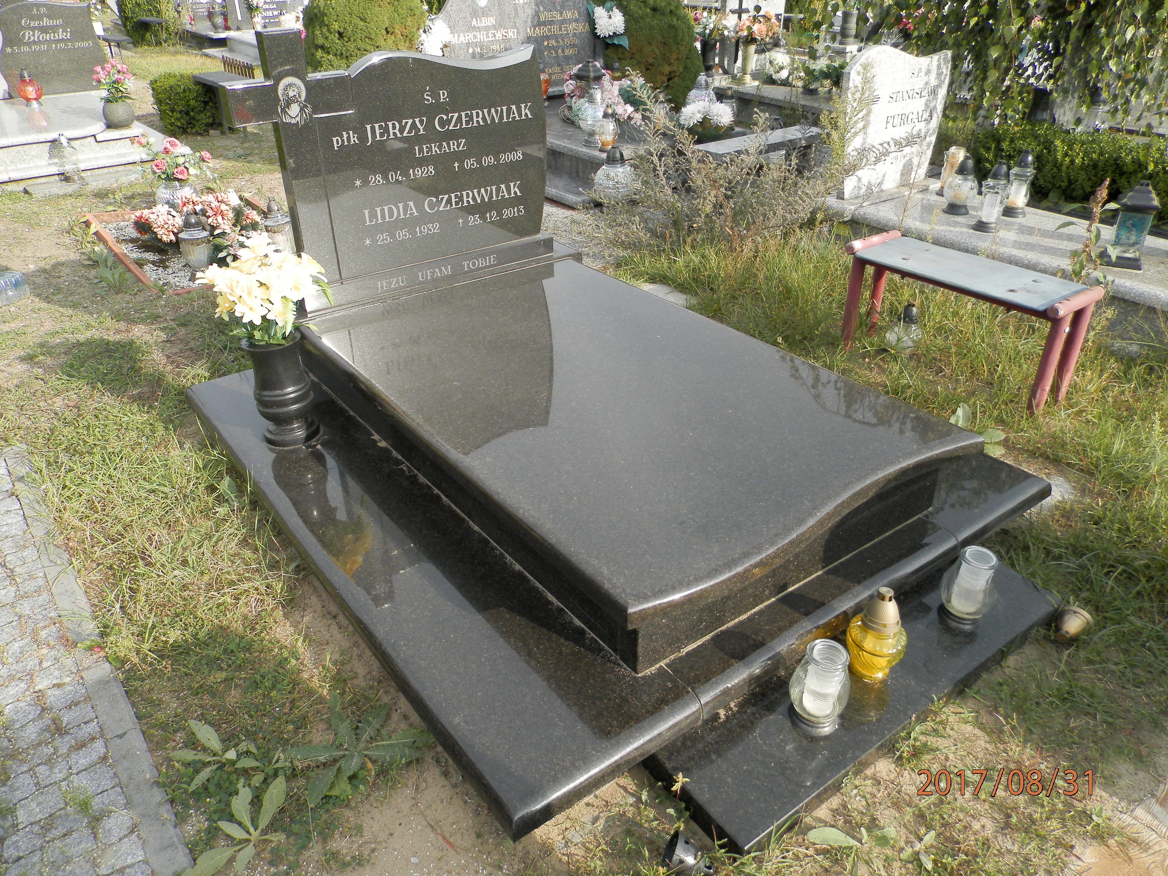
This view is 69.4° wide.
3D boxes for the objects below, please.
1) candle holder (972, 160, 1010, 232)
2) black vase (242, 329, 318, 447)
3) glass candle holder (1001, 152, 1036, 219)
[{"bbox_3d":[1.666,-0.987,3.430,0.109,0.262,0.109,-21,35,-30],"label":"candle holder"},{"bbox_3d":[-0.858,-0.139,2.407,0.168,0.307,0.168,-20,36,-32],"label":"black vase"},{"bbox_3d":[1.871,-1.085,3.596,0.108,0.260,0.108,-21,35,-30],"label":"glass candle holder"}]

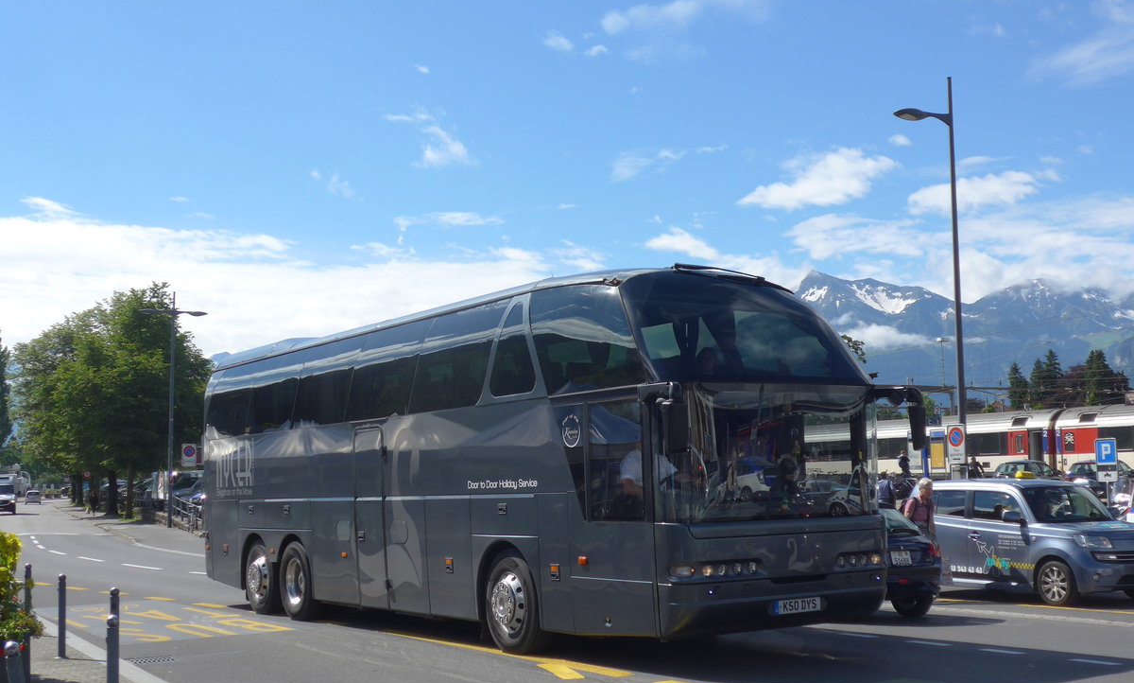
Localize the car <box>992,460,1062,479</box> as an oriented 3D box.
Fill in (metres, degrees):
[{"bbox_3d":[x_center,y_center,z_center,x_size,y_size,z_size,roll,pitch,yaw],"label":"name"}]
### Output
[{"bbox_3d":[20.272,5.935,62.922,1.680,1.470,3.850,4,-8,-38],"label":"car"}]

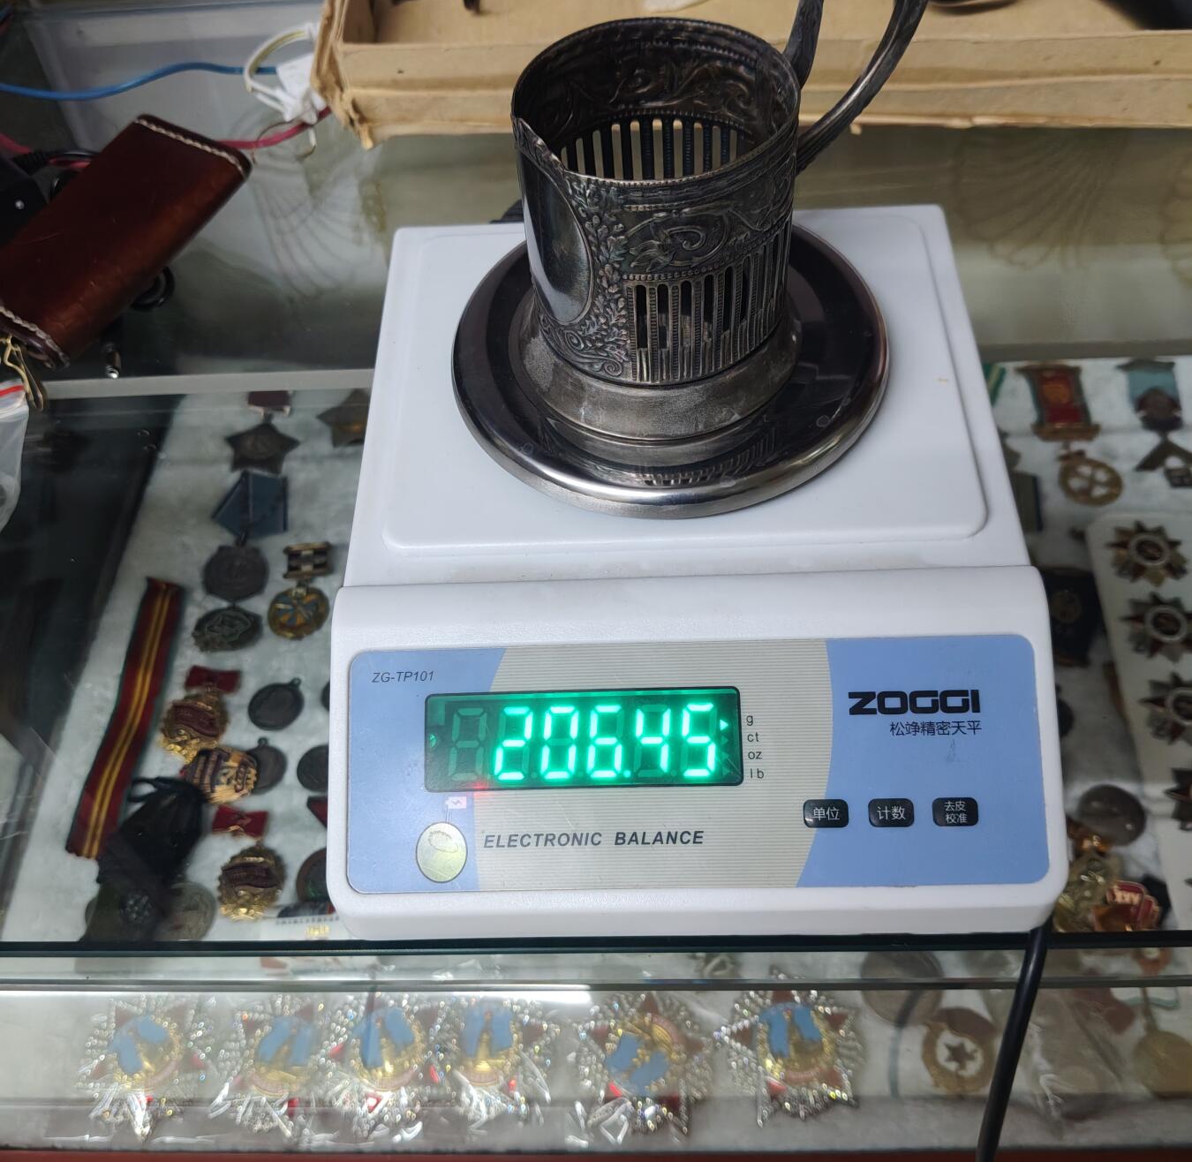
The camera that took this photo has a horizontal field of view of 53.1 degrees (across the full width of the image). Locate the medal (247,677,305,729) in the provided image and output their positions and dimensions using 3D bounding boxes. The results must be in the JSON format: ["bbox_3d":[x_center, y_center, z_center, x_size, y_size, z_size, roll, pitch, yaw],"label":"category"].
[{"bbox_3d":[-0.189,0.073,0.706,0.033,0.003,0.037,24,59,19],"label":"medal"}]

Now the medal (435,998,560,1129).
[{"bbox_3d":[-0.046,0.219,0.548,0.065,0.008,0.065,-3,55,2],"label":"medal"}]

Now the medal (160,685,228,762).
[{"bbox_3d":[-0.222,0.079,0.659,0.038,0.006,0.046,6,56,8],"label":"medal"}]

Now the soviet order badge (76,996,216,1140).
[{"bbox_3d":[-0.221,0.238,0.587,0.070,0.008,0.070,-38,61,-21],"label":"soviet order badge"}]

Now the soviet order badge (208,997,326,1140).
[{"bbox_3d":[-0.158,0.236,0.584,0.068,0.008,0.070,17,57,15],"label":"soviet order badge"}]

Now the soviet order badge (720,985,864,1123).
[{"bbox_3d":[0.089,0.213,0.543,0.065,0.008,0.065,-8,55,-2],"label":"soviet order badge"}]

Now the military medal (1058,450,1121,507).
[{"bbox_3d":[0.298,-0.064,0.724,0.037,0.004,0.045,-6,54,0],"label":"military medal"}]

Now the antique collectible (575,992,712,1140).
[{"bbox_3d":[0.022,0.219,0.543,0.065,0.008,0.065,-40,62,-22],"label":"antique collectible"}]

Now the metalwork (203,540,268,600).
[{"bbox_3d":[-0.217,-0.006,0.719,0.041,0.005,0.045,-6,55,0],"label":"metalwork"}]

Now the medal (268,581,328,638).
[{"bbox_3d":[-0.185,0.018,0.744,0.037,0.004,0.042,-3,54,1],"label":"medal"}]

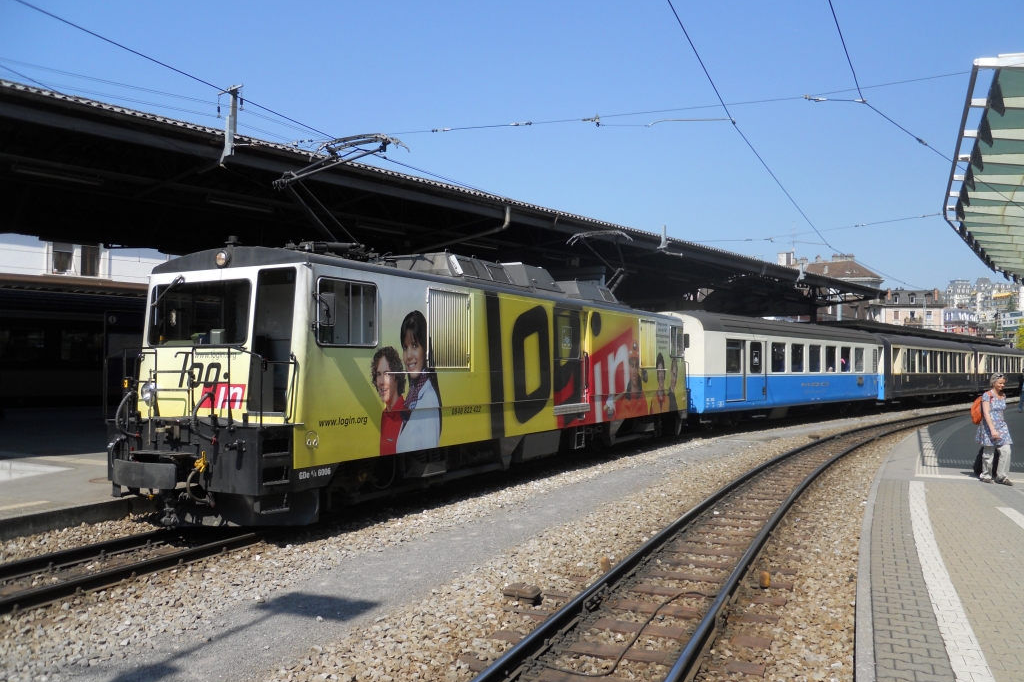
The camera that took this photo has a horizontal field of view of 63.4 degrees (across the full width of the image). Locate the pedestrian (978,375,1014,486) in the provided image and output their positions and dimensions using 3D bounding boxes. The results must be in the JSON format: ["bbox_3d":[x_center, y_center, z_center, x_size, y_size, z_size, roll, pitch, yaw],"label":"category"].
[{"bbox_3d":[7.165,1.299,12.300,0.480,1.650,0.480,1,-2,-20],"label":"pedestrian"}]

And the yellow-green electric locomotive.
[{"bbox_3d":[-0.123,0.543,15.764,2.700,3.700,15.800,-1,-2,29],"label":"yellow-green electric locomotive"}]

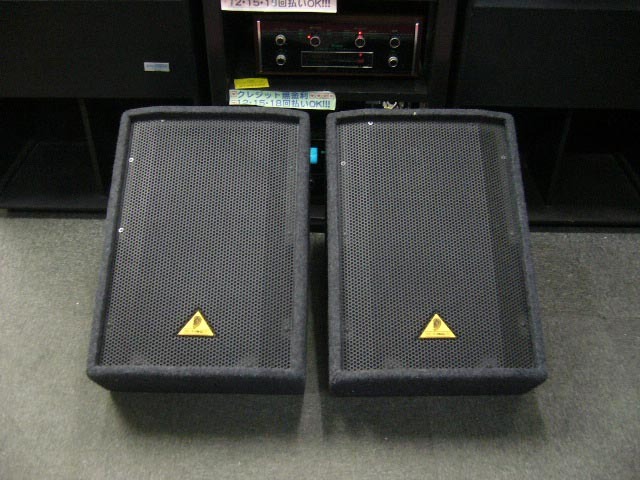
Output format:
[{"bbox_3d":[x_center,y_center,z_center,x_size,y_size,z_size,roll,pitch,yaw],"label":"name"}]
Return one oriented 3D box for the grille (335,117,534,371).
[{"bbox_3d":[0.217,-0.006,1.288,0.365,0.030,0.515,0,72,-2],"label":"grille"}]

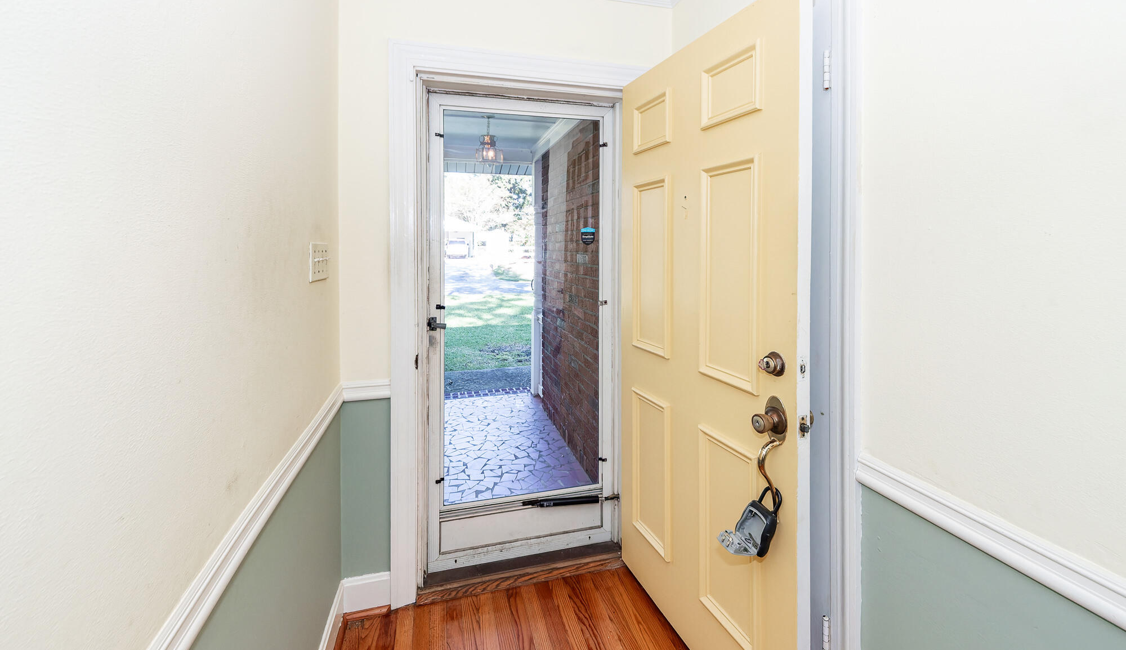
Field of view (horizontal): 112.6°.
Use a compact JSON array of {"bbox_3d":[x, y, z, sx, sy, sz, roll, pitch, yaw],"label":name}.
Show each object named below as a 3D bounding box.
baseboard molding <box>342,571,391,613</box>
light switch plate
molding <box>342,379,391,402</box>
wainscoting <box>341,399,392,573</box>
[{"bbox_3d":[-0.741,1.012,1.418,0.175,0.127,0.020,0,1,-13],"label":"baseboard molding"},{"bbox_3d":[-0.755,-0.195,1.165,0.010,0.114,0.190,0,2,-19],"label":"light switch plate"},{"bbox_3d":[-0.738,0.246,1.416,0.172,0.068,0.025,0,1,-13],"label":"molding"},{"bbox_3d":[-0.748,0.619,1.428,0.172,0.660,0.020,0,1,-13],"label":"wainscoting"}]

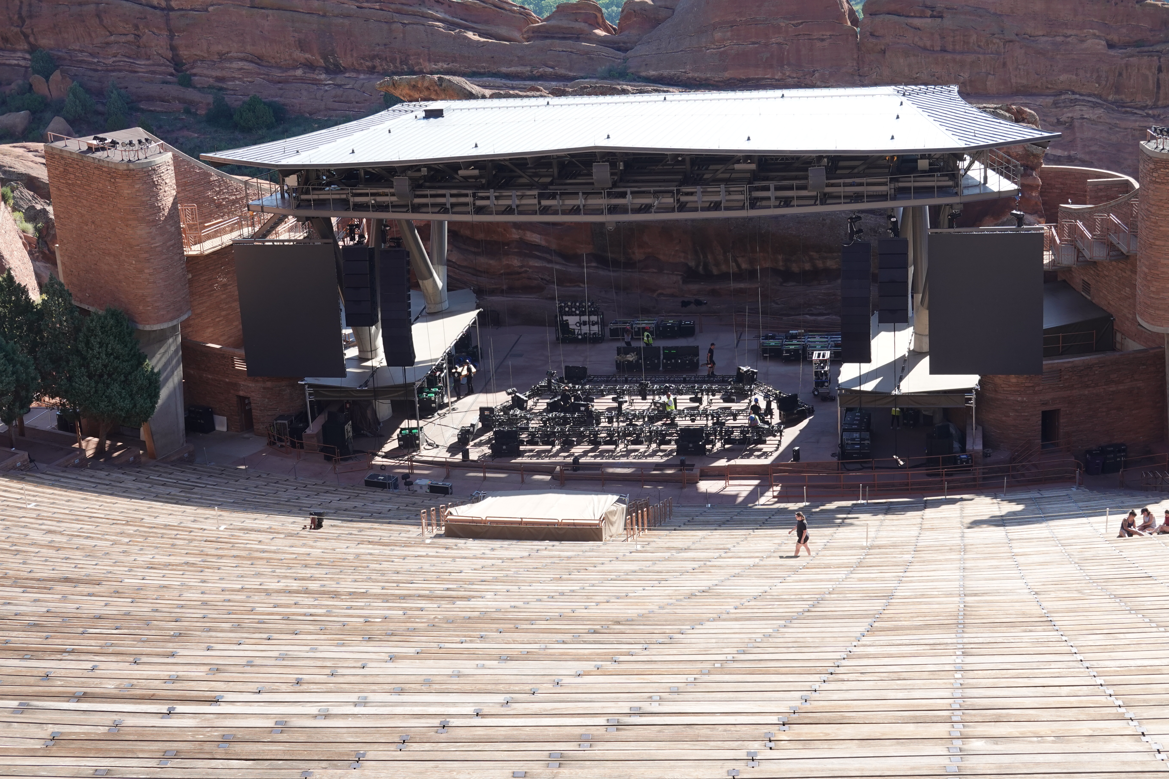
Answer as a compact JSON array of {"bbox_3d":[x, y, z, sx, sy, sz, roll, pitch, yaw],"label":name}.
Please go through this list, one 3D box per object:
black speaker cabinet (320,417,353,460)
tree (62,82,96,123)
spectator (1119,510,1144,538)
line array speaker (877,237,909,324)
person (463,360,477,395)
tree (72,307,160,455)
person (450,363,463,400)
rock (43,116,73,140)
[{"bbox_3d":[-11.457,2.353,97.359,0.970,1.720,1.000,1,17,12],"label":"black speaker cabinet"},{"bbox_3d":[-55.948,-31.752,230.000,3.800,4.700,3.800,-3,18,0],"label":"tree"},{"bbox_3d":[18.375,4.511,69.800,0.680,0.900,0.550,9,22,33],"label":"spectator"},{"bbox_3d":[12.975,-4.569,87.348,1.240,3.550,0.820,-1,14,7],"label":"line array speaker"},{"bbox_3d":[-5.620,-0.585,102.300,0.500,1.770,0.520,-8,19,-14],"label":"person"},{"bbox_3d":[-21.878,-0.358,96.943,4.200,7.043,4.200,-3,18,1],"label":"tree"},{"bbox_3d":[-6.393,-0.340,105.141,0.600,1.760,0.500,3,18,20],"label":"person"},{"bbox_3d":[-52.608,-26.063,208.000,3.200,2.800,2.900,-3,18,0],"label":"rock"}]

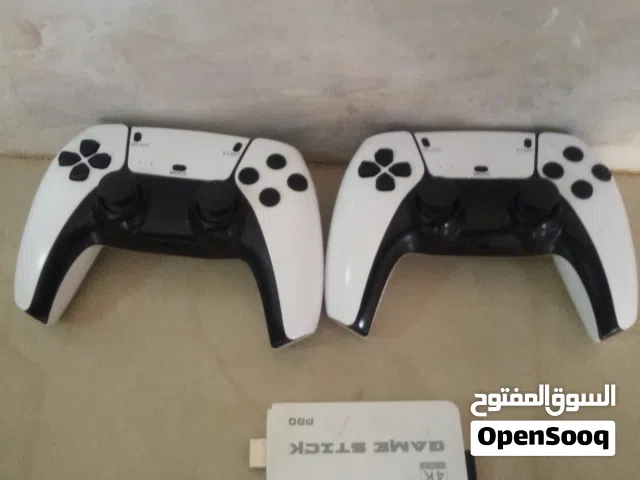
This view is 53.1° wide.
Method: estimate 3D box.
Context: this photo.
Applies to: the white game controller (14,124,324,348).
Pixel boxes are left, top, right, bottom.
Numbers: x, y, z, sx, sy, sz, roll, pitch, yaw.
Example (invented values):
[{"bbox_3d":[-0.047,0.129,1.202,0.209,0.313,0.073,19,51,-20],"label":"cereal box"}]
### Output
[{"bbox_3d":[-0.074,-0.008,0.327,0.157,0.062,0.105,6,61,3],"label":"white game controller"}]

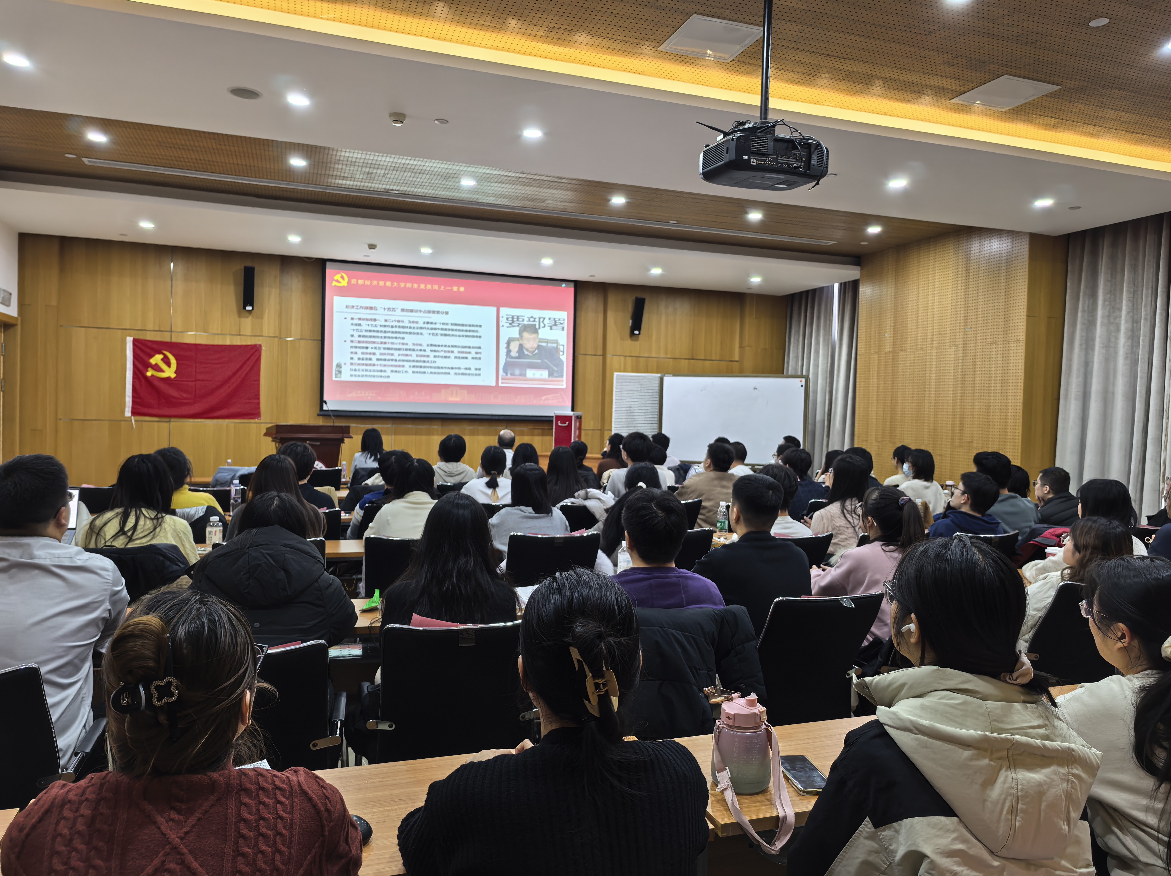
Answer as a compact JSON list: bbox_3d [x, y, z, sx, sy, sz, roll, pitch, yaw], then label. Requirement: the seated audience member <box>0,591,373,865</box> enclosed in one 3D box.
[{"bbox_3d":[-0.567,0.819,1.246,0.500,1.296,0.750,1,2,-15],"label":"seated audience member"}]

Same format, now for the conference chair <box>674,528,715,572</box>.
[{"bbox_3d":[0.377,0.917,4.359,0.540,0.920,0.580,1,2,-18],"label":"conference chair"}]

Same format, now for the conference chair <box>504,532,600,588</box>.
[{"bbox_3d":[-0.231,0.907,4.070,0.570,0.920,0.610,1,2,-19],"label":"conference chair"}]

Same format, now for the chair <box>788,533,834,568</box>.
[{"bbox_3d":[0.952,0.933,4.339,0.540,0.920,0.580,1,2,-18],"label":"chair"}]

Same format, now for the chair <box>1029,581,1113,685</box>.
[{"bbox_3d":[1.946,0.998,3.320,0.570,0.920,0.610,1,2,-7],"label":"chair"}]

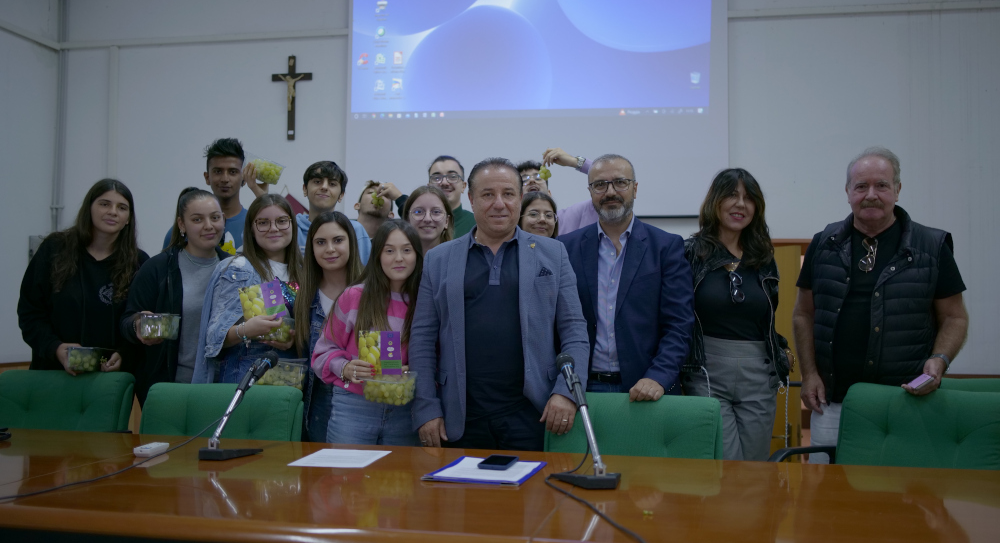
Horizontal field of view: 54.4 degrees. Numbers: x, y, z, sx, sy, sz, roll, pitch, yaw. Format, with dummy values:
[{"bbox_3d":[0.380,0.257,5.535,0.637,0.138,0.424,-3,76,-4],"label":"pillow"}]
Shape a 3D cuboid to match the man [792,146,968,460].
[{"bbox_3d":[1.327,0.449,3.390,0.600,1.760,0.380,0,-2,26],"label":"man"}]

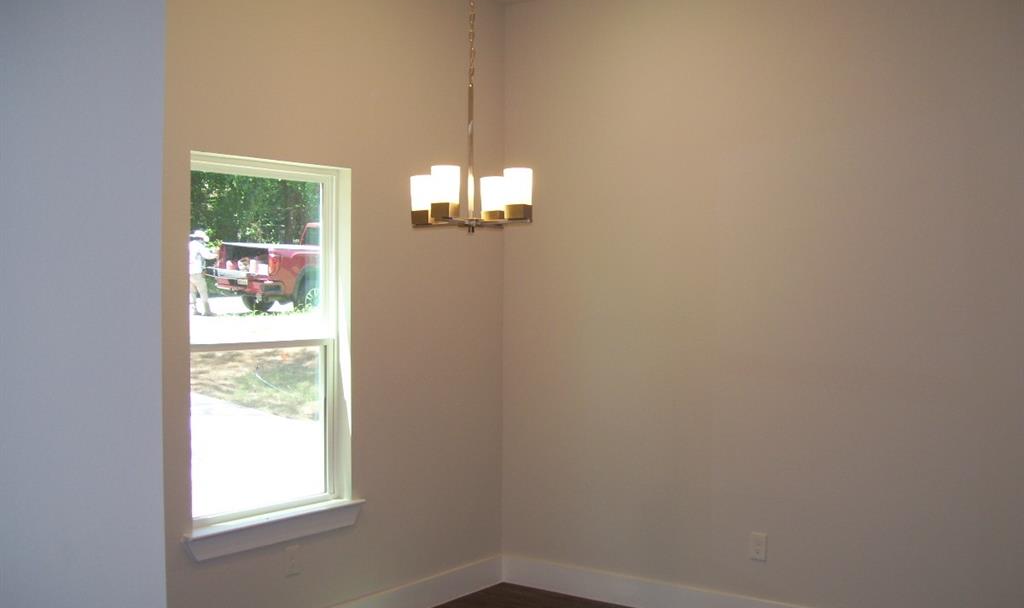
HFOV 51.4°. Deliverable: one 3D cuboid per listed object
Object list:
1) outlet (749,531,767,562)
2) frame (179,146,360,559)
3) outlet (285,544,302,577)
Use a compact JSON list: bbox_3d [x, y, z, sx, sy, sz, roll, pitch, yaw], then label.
[{"bbox_3d":[1.033,1.017,4.471,0.073,0.117,0.010,1,2,37],"label":"outlet"},{"bbox_3d":[-0.935,0.189,4.107,0.120,1.480,0.860,1,2,37],"label":"frame"},{"bbox_3d":[-0.856,1.004,4.175,0.010,0.117,0.073,1,2,37],"label":"outlet"}]

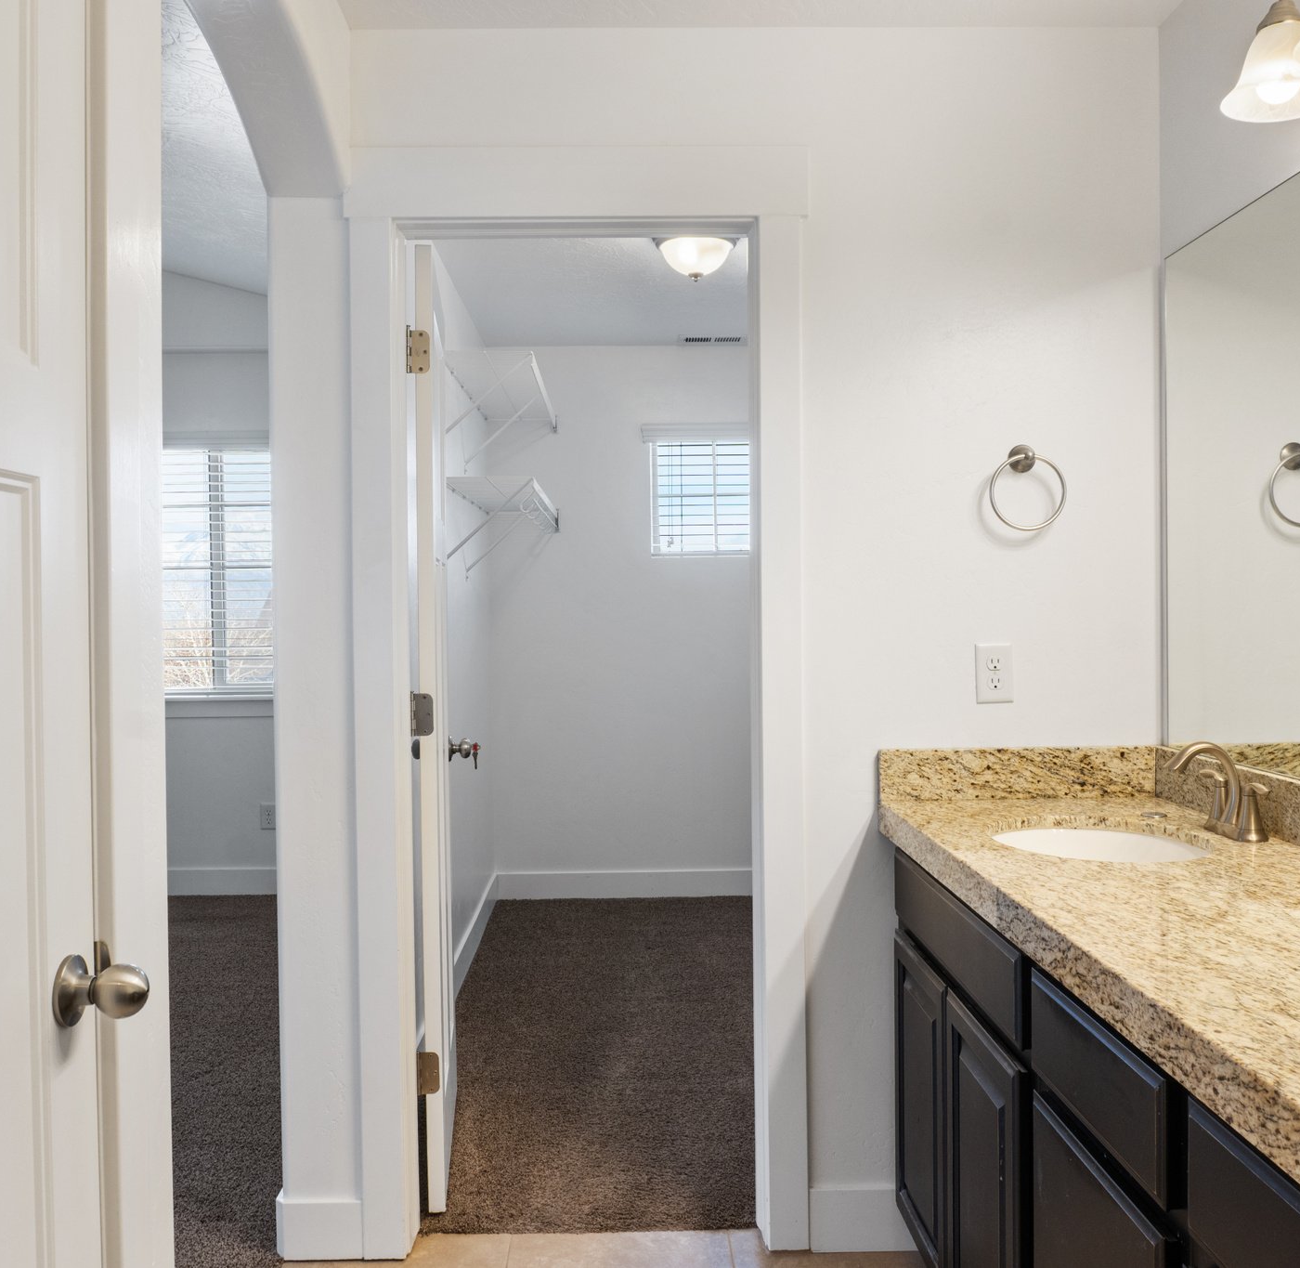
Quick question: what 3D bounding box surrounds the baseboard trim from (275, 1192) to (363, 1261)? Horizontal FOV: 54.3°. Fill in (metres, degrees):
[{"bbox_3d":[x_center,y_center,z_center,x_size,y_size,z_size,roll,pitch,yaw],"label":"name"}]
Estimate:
[{"bbox_3d":[-0.659,1.189,2.538,0.170,0.123,0.024,-1,1,-1],"label":"baseboard trim"}]

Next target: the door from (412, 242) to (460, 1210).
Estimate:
[{"bbox_3d":[-0.502,0.199,3.008,0.036,2.030,0.711,-1,1,-7],"label":"door"}]

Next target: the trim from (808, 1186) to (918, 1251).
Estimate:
[{"bbox_3d":[0.438,1.175,2.549,0.222,0.129,0.015,-1,1,-1],"label":"trim"}]

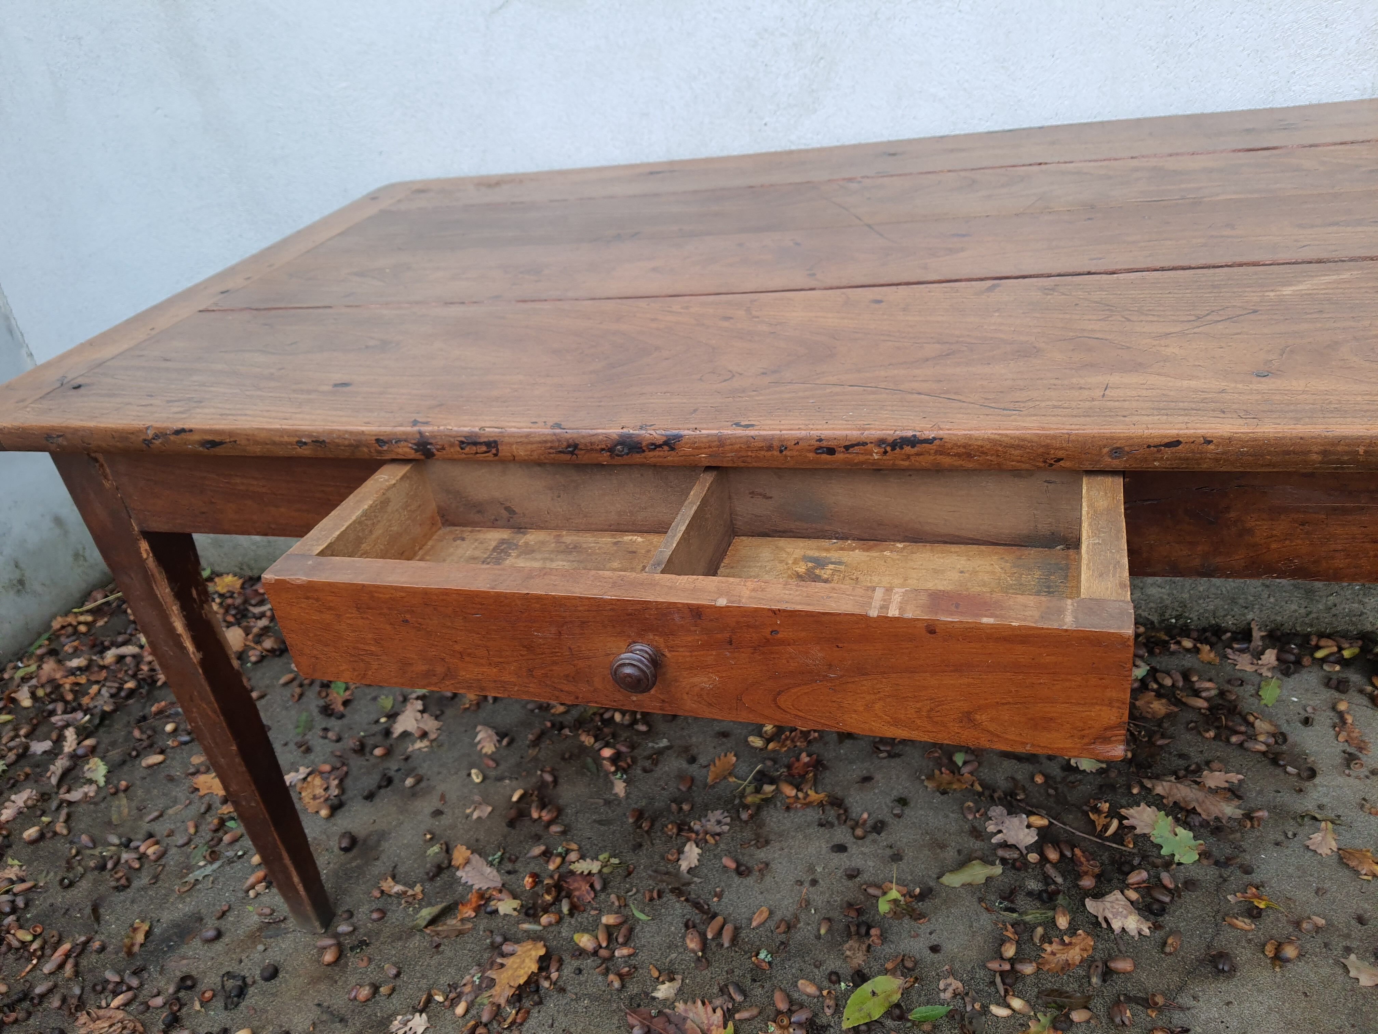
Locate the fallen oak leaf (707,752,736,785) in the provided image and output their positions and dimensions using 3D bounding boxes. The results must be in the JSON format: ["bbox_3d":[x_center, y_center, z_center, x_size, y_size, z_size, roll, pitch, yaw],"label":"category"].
[{"bbox_3d":[0.045,0.349,1.443,0.032,0.014,0.066,9,36,29],"label":"fallen oak leaf"}]

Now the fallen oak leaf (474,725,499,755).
[{"bbox_3d":[-0.307,0.336,1.567,0.033,0.014,0.071,-17,31,-11],"label":"fallen oak leaf"}]

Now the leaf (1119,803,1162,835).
[{"bbox_3d":[0.566,0.377,1.281,0.060,0.013,0.053,-3,31,11],"label":"leaf"}]

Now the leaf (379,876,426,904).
[{"bbox_3d":[-0.376,0.486,1.359,0.078,0.018,0.028,11,36,31],"label":"leaf"}]

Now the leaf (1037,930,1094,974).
[{"bbox_3d":[0.411,0.475,1.127,0.071,0.014,0.039,-18,32,-14],"label":"leaf"}]

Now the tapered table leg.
[{"bbox_3d":[-0.520,0.206,1.171,0.066,0.726,0.066,2,33,19],"label":"tapered table leg"}]

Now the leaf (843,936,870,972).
[{"bbox_3d":[0.192,0.497,1.182,0.031,0.016,0.040,5,34,23],"label":"leaf"}]

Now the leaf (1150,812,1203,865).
[{"bbox_3d":[0.575,0.383,1.232,0.053,0.014,0.073,-18,32,-13],"label":"leaf"}]

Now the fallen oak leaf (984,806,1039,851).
[{"bbox_3d":[0.406,0.391,1.302,0.068,0.013,0.060,10,36,30],"label":"fallen oak leaf"}]

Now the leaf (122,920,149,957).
[{"bbox_3d":[-0.716,0.544,1.339,0.029,0.016,0.060,-12,31,-4],"label":"leaf"}]

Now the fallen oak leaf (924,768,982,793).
[{"bbox_3d":[0.345,0.346,1.357,0.072,0.018,0.043,-1,32,15],"label":"fallen oak leaf"}]

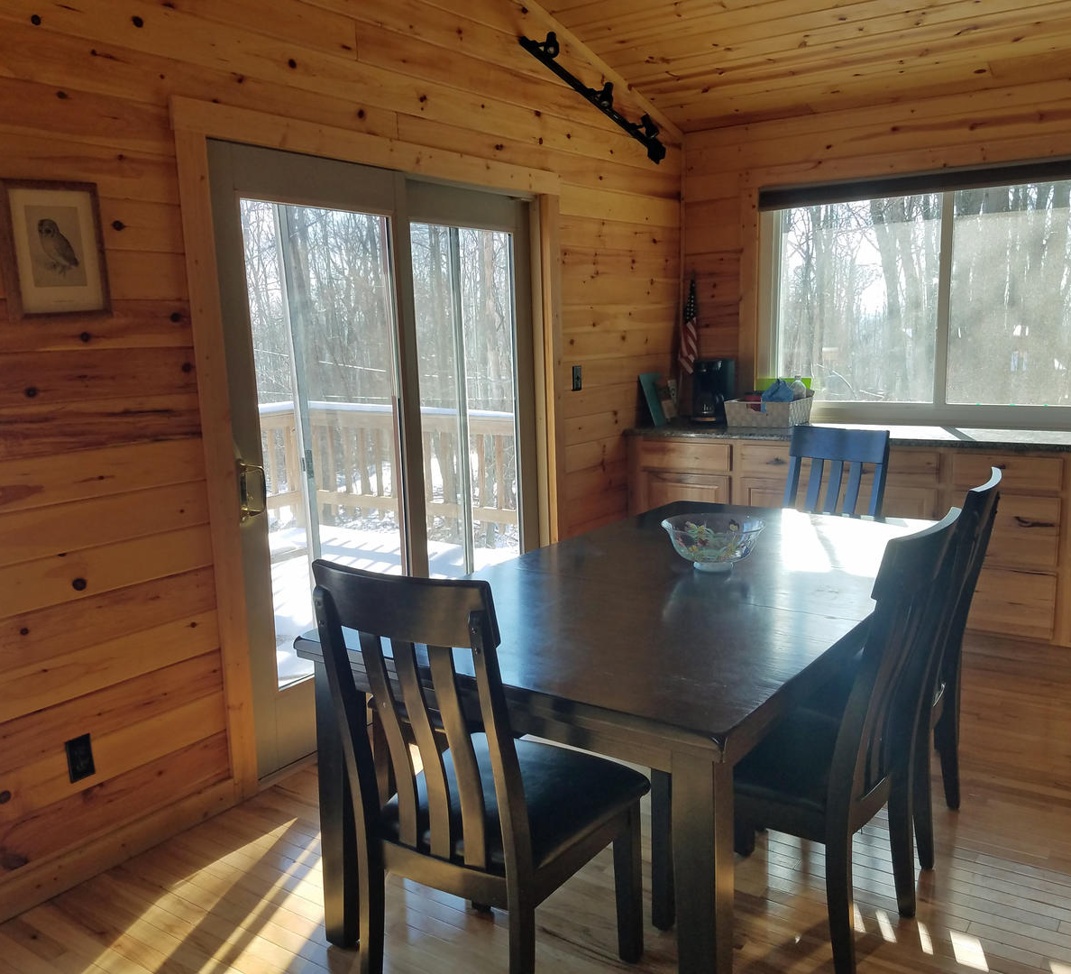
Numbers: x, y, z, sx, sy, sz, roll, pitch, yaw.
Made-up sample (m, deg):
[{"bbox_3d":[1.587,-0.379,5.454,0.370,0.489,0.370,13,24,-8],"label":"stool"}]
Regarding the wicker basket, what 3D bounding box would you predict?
[{"bbox_3d":[1.204,-0.394,5.063,0.360,0.140,0.330,3,10,28],"label":"wicker basket"}]

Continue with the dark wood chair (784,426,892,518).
[{"bbox_3d":[1.062,0.312,3.707,0.465,1.020,0.590,5,12,38],"label":"dark wood chair"}]

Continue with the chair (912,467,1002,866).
[{"bbox_3d":[0.962,0.466,2.777,0.590,1.020,0.465,4,11,34],"label":"chair"}]

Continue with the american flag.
[{"bbox_3d":[0.840,-0.884,5.365,0.120,0.530,0.090,0,9,14],"label":"american flag"}]

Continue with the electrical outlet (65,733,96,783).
[{"bbox_3d":[-1.230,0.733,2.638,0.012,0.116,0.071,4,11,34],"label":"electrical outlet"}]

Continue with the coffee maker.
[{"bbox_3d":[0.985,-0.526,5.307,0.185,0.336,0.200,5,12,37],"label":"coffee maker"}]

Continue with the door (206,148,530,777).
[{"bbox_3d":[-0.467,-0.163,3.764,0.110,2.000,1.800,4,11,34],"label":"door"}]

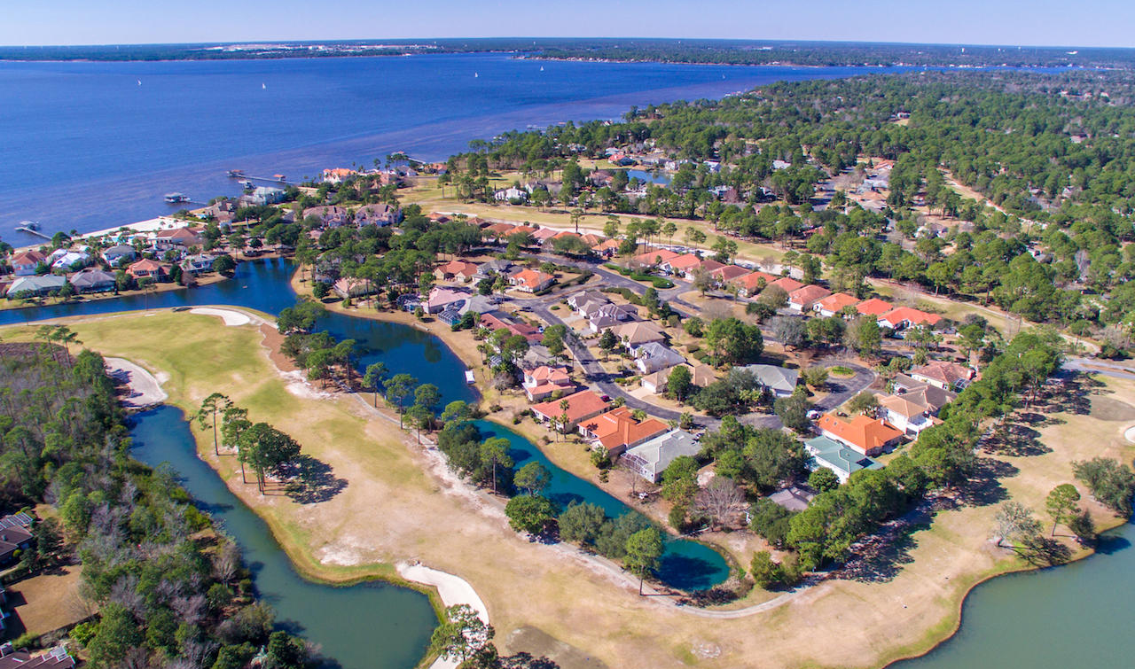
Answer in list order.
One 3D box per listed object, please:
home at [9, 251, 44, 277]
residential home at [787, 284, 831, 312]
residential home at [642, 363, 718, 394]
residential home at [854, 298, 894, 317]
[{"bbox_3d":[-271.850,-36.200,319.730,12.340,8.950,11.830,-5,26,-10],"label":"home"},{"bbox_3d":[105.340,-17.390,278.490,23.400,5.800,10.900,-20,32,-35],"label":"residential home"},{"bbox_3d":[39.740,15.070,219.430,22.500,6.200,16.000,-17,30,-32],"label":"residential home"},{"bbox_3d":[126.460,-10.300,263.760,19.800,5.800,10.800,-20,32,-35],"label":"residential home"}]

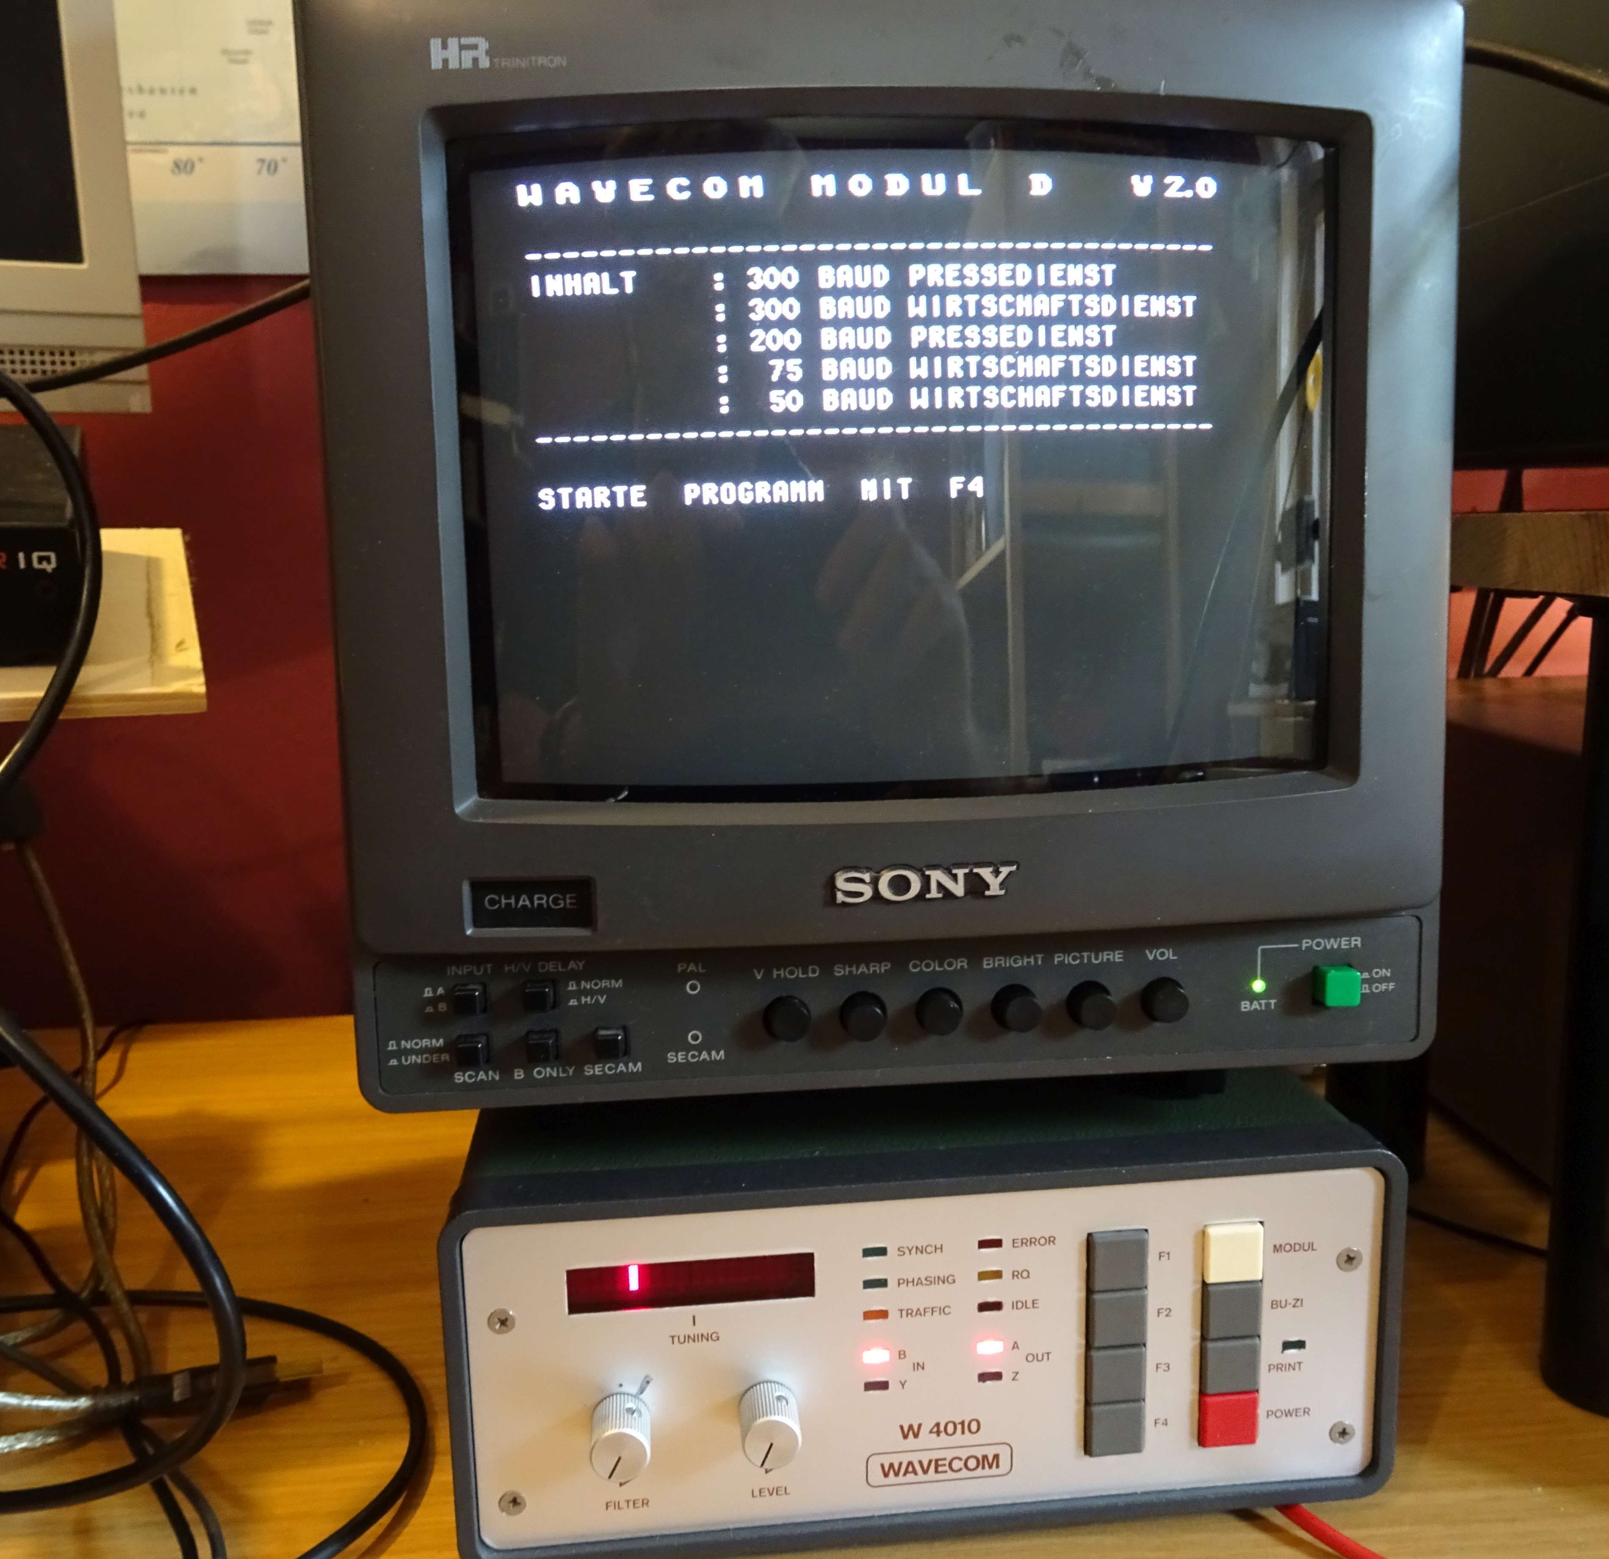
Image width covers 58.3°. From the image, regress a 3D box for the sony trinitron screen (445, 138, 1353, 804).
[{"bbox_3d":[0.020,-0.061,0.281,0.168,0.128,0.018,-2,7,-4],"label":"sony trinitron screen"}]

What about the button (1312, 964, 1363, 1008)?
[{"bbox_3d":[0.107,0.041,0.291,0.007,0.008,0.007,-2,7,-4],"label":"button"}]

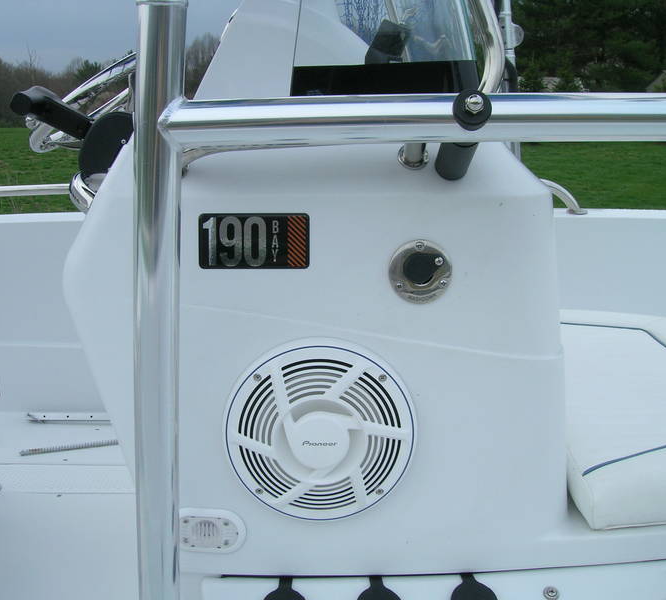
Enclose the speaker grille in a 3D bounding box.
[{"bbox_3d":[-0.012,0.125,0.732,0.184,0.184,0.030,-1,14,-1],"label":"speaker grille"}]

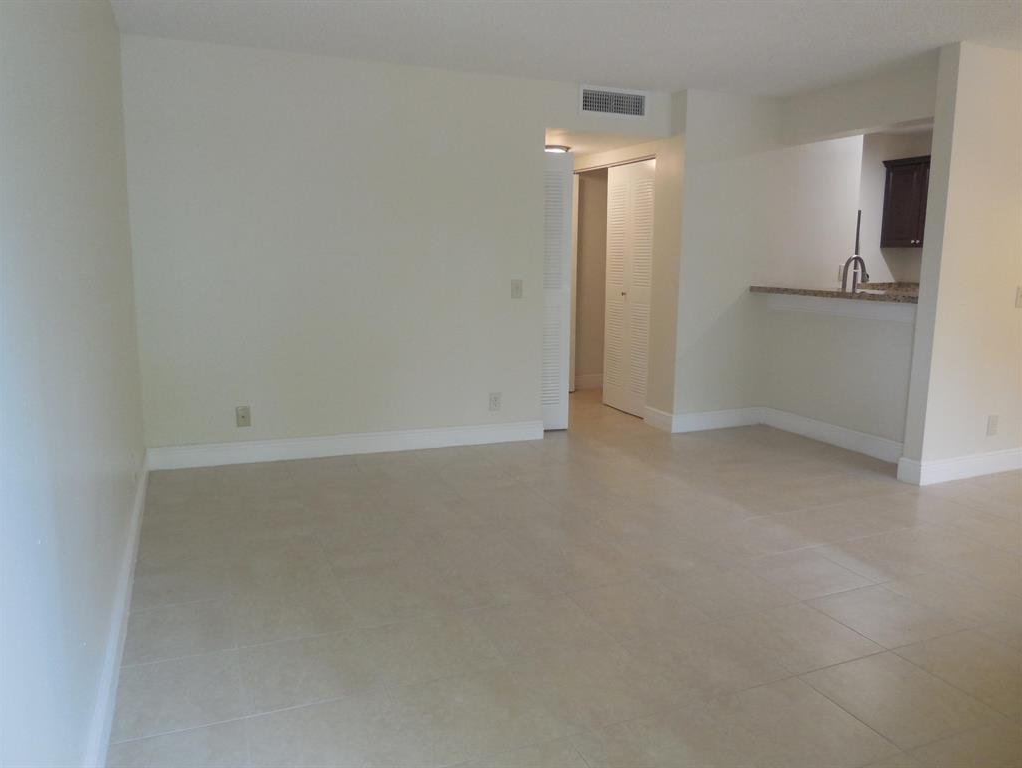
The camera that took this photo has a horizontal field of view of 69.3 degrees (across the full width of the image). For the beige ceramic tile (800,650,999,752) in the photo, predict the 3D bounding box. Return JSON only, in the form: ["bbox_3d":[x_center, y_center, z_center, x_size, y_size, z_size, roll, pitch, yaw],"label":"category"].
[{"bbox_3d":[1.150,0.937,2.208,0.396,0.012,0.396,-3,10,-23],"label":"beige ceramic tile"}]

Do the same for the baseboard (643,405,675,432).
[{"bbox_3d":[1.154,0.277,5.761,0.016,0.142,0.364,-3,10,-23],"label":"baseboard"}]

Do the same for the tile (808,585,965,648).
[{"bbox_3d":[1.347,0.837,2.673,0.399,0.010,0.399,-3,10,-22],"label":"tile"}]

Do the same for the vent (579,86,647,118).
[{"bbox_3d":[0.728,-1.965,5.205,0.540,0.180,0.028,-3,10,-23],"label":"vent"}]

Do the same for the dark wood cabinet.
[{"bbox_3d":[3.743,-1.605,6.593,0.340,0.790,0.740,-3,10,-22],"label":"dark wood cabinet"}]

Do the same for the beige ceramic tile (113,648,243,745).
[{"bbox_3d":[-0.961,0.899,2.159,0.336,0.010,0.399,-3,10,-22],"label":"beige ceramic tile"}]

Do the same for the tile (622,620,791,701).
[{"bbox_3d":[0.626,0.896,2.417,0.396,0.012,0.396,-3,10,-23],"label":"tile"}]

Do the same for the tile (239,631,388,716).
[{"bbox_3d":[-0.628,0.884,2.289,0.399,0.010,0.399,-3,10,-22],"label":"tile"}]

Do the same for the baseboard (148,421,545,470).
[{"bbox_3d":[-0.979,0.392,4.870,2.595,0.135,0.020,-3,10,-20],"label":"baseboard"}]

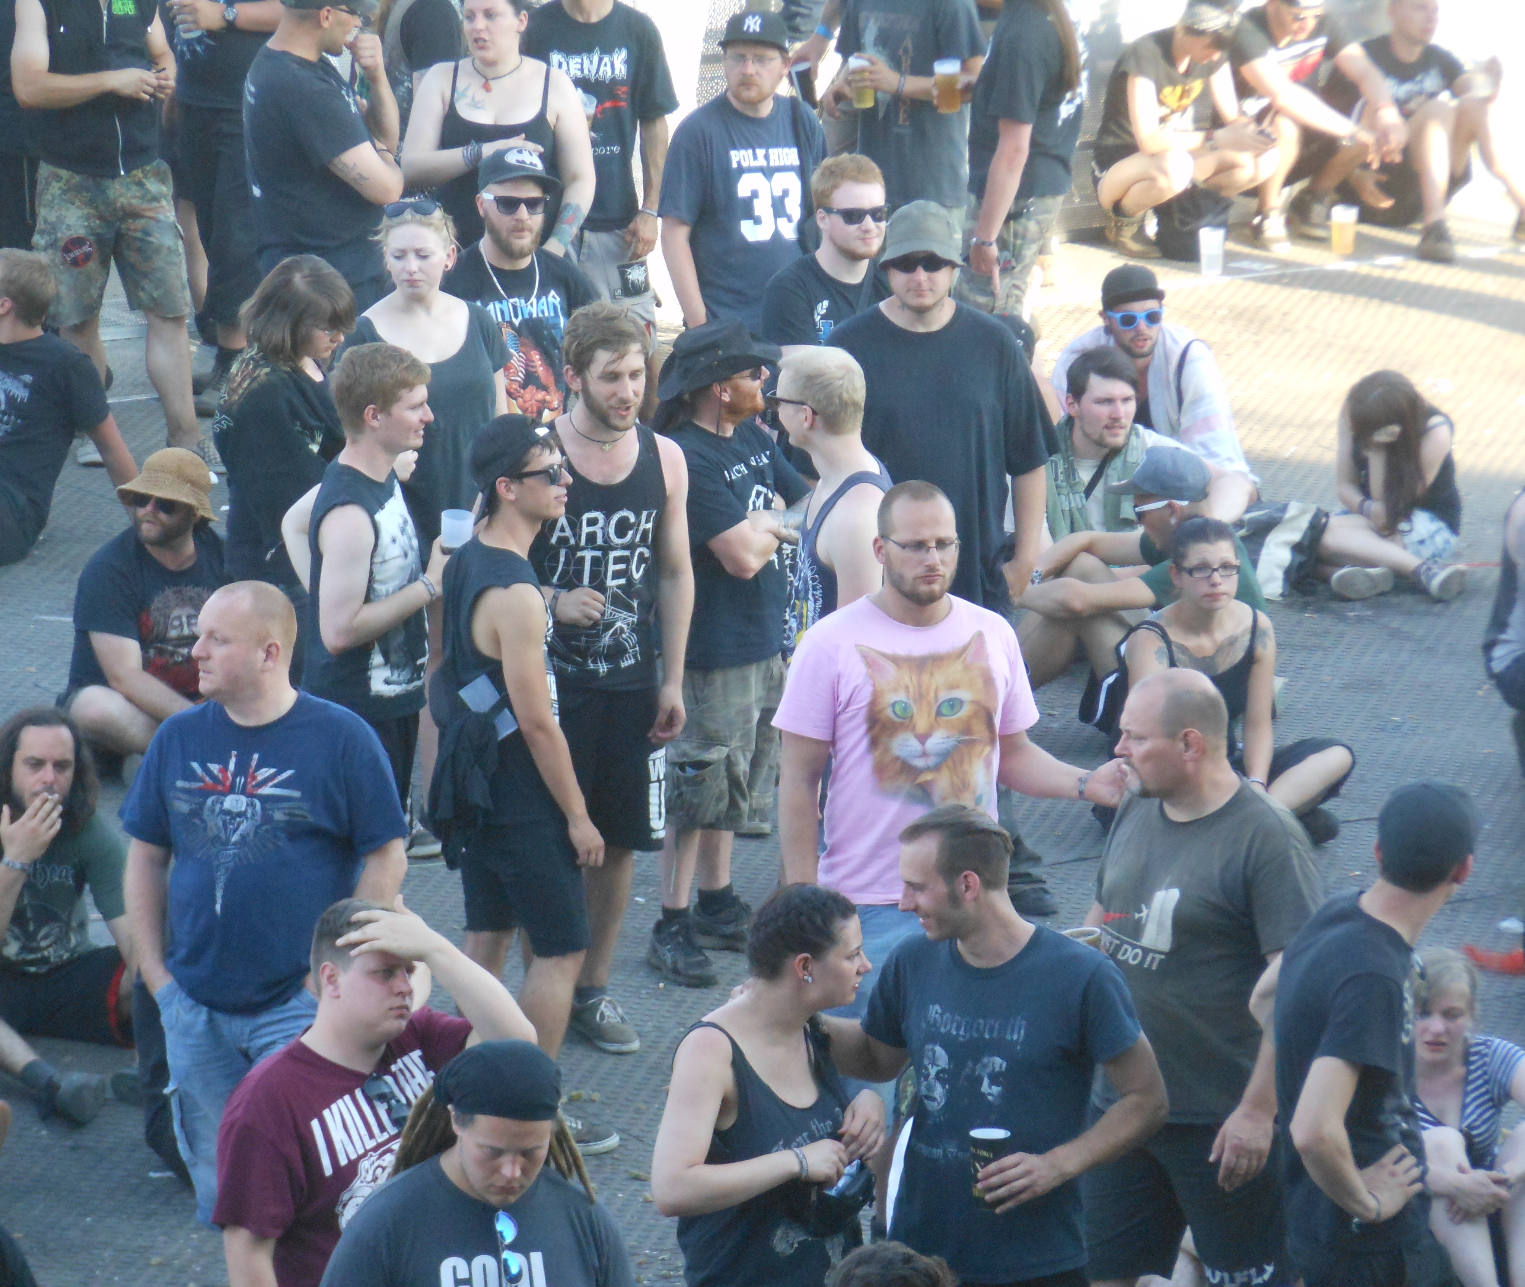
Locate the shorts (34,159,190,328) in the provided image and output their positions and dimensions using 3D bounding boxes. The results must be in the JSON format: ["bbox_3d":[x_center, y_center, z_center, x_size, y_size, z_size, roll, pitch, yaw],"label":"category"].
[{"bbox_3d":[-2.004,-1.256,33.500,0.470,0.550,0.320,-4,13,-18],"label":"shorts"}]

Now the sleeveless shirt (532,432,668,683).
[{"bbox_3d":[-0.402,-0.209,26.600,0.360,0.660,0.250,-4,13,-18],"label":"sleeveless shirt"}]

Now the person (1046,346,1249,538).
[{"bbox_3d":[1.089,-0.399,30.879,0.650,0.840,0.680,1,15,0],"label":"person"}]

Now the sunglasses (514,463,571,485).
[{"bbox_3d":[-0.524,-0.381,24.728,0.150,0.050,0.145,-7,10,24],"label":"sunglasses"}]

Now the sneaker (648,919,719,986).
[{"bbox_3d":[-0.202,0.766,27.482,0.110,0.110,0.300,-6,14,-23],"label":"sneaker"}]

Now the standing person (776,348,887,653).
[{"bbox_3d":[0.208,0.166,26.285,0.360,1.800,0.520,0,13,-2],"label":"standing person"}]

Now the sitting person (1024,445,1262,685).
[{"bbox_3d":[1.046,-0.186,30.212,0.760,0.770,0.520,-5,16,-23],"label":"sitting person"}]

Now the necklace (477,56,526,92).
[{"bbox_3d":[-0.765,-1.673,31.627,0.150,0.115,0.140,3,15,8],"label":"necklace"}]

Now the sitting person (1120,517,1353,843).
[{"bbox_3d":[1.245,0.090,29.094,0.660,0.820,0.650,-2,15,-11],"label":"sitting person"}]

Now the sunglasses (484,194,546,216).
[{"bbox_3d":[-0.623,-1.101,27.217,0.145,0.050,0.150,-5,9,-19],"label":"sunglasses"}]

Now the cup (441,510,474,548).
[{"bbox_3d":[-0.750,-0.271,26.630,0.083,0.115,0.083,7,17,-2],"label":"cup"}]

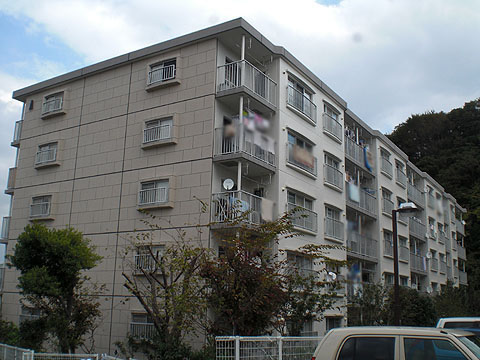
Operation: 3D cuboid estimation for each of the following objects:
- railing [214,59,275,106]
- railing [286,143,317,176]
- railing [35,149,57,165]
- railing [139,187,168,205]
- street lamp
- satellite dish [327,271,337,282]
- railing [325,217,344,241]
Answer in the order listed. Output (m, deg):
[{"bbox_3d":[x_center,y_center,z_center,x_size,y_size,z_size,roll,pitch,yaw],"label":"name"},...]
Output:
[{"bbox_3d":[0.343,-3.789,21.912,1.208,1.127,2.768,-7,-16,32],"label":"railing"},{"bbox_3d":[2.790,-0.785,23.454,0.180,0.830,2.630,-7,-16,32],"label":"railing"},{"bbox_3d":[-9.477,-1.125,25.922,1.500,0.610,0.150,-7,-16,32],"label":"railing"},{"bbox_3d":[-3.477,0.680,21.407,1.470,0.570,0.150,-7,-16,32],"label":"railing"},{"bbox_3d":[4.497,2.935,13.994,0.710,4.740,0.280,-4,-15,21],"label":"street lamp"},{"bbox_3d":[4.236,4.468,24.394,0.460,0.480,0.250,3,-14,-6],"label":"satellite dish"},{"bbox_3d":[4.614,2.462,25.857,0.150,0.905,2.368,-7,-16,32],"label":"railing"}]

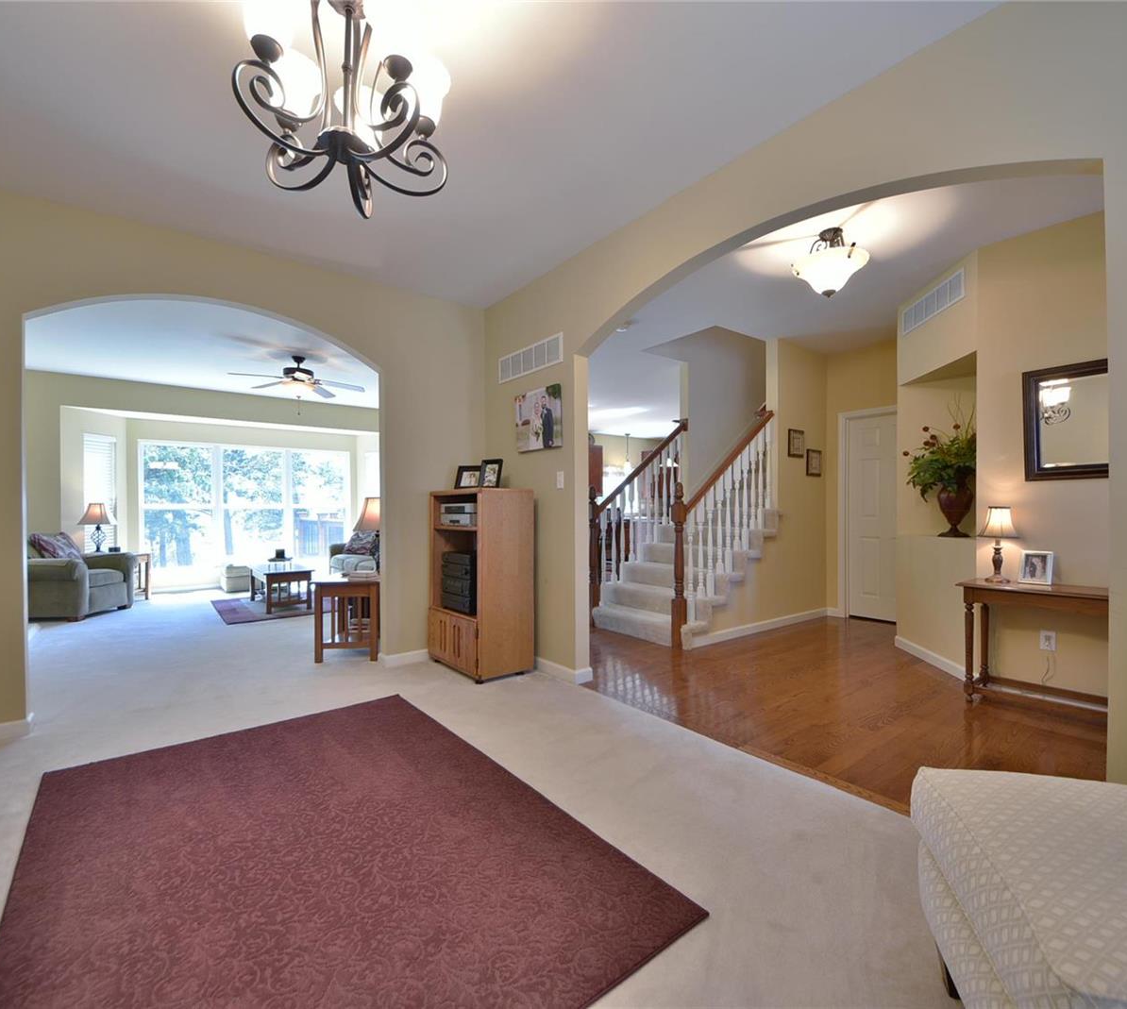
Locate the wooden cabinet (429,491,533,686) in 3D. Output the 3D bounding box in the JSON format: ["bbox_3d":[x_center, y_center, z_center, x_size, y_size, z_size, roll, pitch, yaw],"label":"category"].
[{"bbox_3d":[-0.595,0.541,3.674,0.430,1.275,0.680,0,0,-40],"label":"wooden cabinet"}]

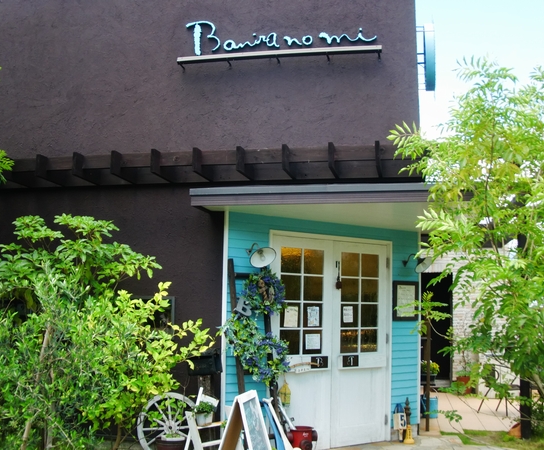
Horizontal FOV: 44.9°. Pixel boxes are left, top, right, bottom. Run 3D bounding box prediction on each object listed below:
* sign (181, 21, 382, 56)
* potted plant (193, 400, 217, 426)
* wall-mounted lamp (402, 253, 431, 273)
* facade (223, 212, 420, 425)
[{"bbox_3d":[0.066,-1.907,6.544,1.921,0.379,0.080,-1,-8,12],"label":"sign"},{"bbox_3d":[-0.605,1.688,5.900,0.200,0.220,0.200,1,-8,0],"label":"potted plant"},{"bbox_3d":[1.678,0.421,7.586,0.250,0.240,0.380,6,-9,-32],"label":"wall-mounted lamp"},{"bbox_3d":[0.640,1.085,7.064,2.648,2.235,0.140,6,-9,-32],"label":"facade"}]

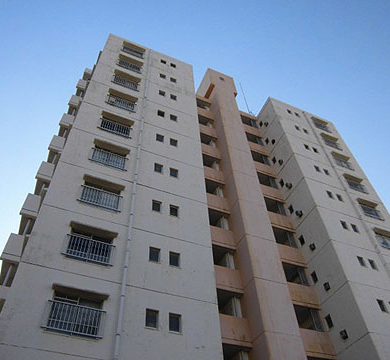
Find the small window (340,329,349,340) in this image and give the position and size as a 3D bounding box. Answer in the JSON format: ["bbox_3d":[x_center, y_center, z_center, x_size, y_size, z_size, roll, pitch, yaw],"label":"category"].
[{"bbox_3d":[7.408,7.660,17.834,0.110,0.430,0.385,17,-52,-17],"label":"small window"}]

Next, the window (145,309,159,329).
[{"bbox_3d":[-1.505,4.877,12.595,0.480,0.690,0.120,17,-52,-17],"label":"window"}]

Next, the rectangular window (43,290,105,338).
[{"bbox_3d":[-3.748,4.217,11.395,1.670,1.290,0.180,17,-52,-17],"label":"rectangular window"}]

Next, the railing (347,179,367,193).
[{"bbox_3d":[12.209,0.482,27.277,1.850,0.900,0.140,17,-52,-17],"label":"railing"}]

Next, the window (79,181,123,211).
[{"bbox_3d":[-4.083,0.742,15.756,1.700,1.220,0.180,17,-52,-17],"label":"window"}]

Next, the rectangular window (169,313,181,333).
[{"bbox_3d":[-0.721,5.110,12.848,0.480,0.690,0.120,17,-52,-17],"label":"rectangular window"}]

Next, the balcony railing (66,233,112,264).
[{"bbox_3d":[-3.814,2.561,13.136,1.818,0.861,0.170,17,-52,-17],"label":"balcony railing"}]

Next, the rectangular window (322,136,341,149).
[{"bbox_3d":[11.976,-3.194,31.773,1.650,1.400,0.120,17,-52,-17],"label":"rectangular window"}]

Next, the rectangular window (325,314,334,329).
[{"bbox_3d":[7.220,7.573,19.217,0.100,0.690,0.400,17,-52,-17],"label":"rectangular window"}]

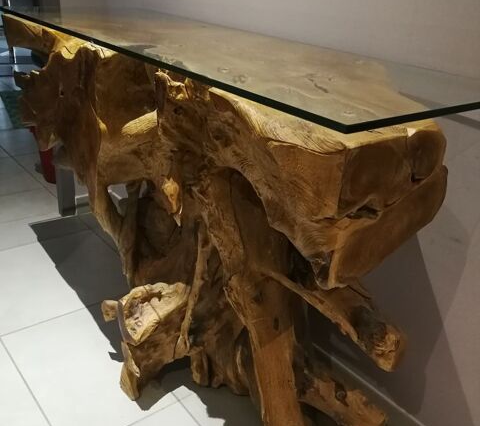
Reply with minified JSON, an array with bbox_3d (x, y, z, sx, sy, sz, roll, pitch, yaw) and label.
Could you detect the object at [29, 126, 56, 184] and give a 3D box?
[{"bbox_3d":[-0.805,-0.285,2.257,0.250,0.270,0.250,-15,32,-37],"label":"object"}]

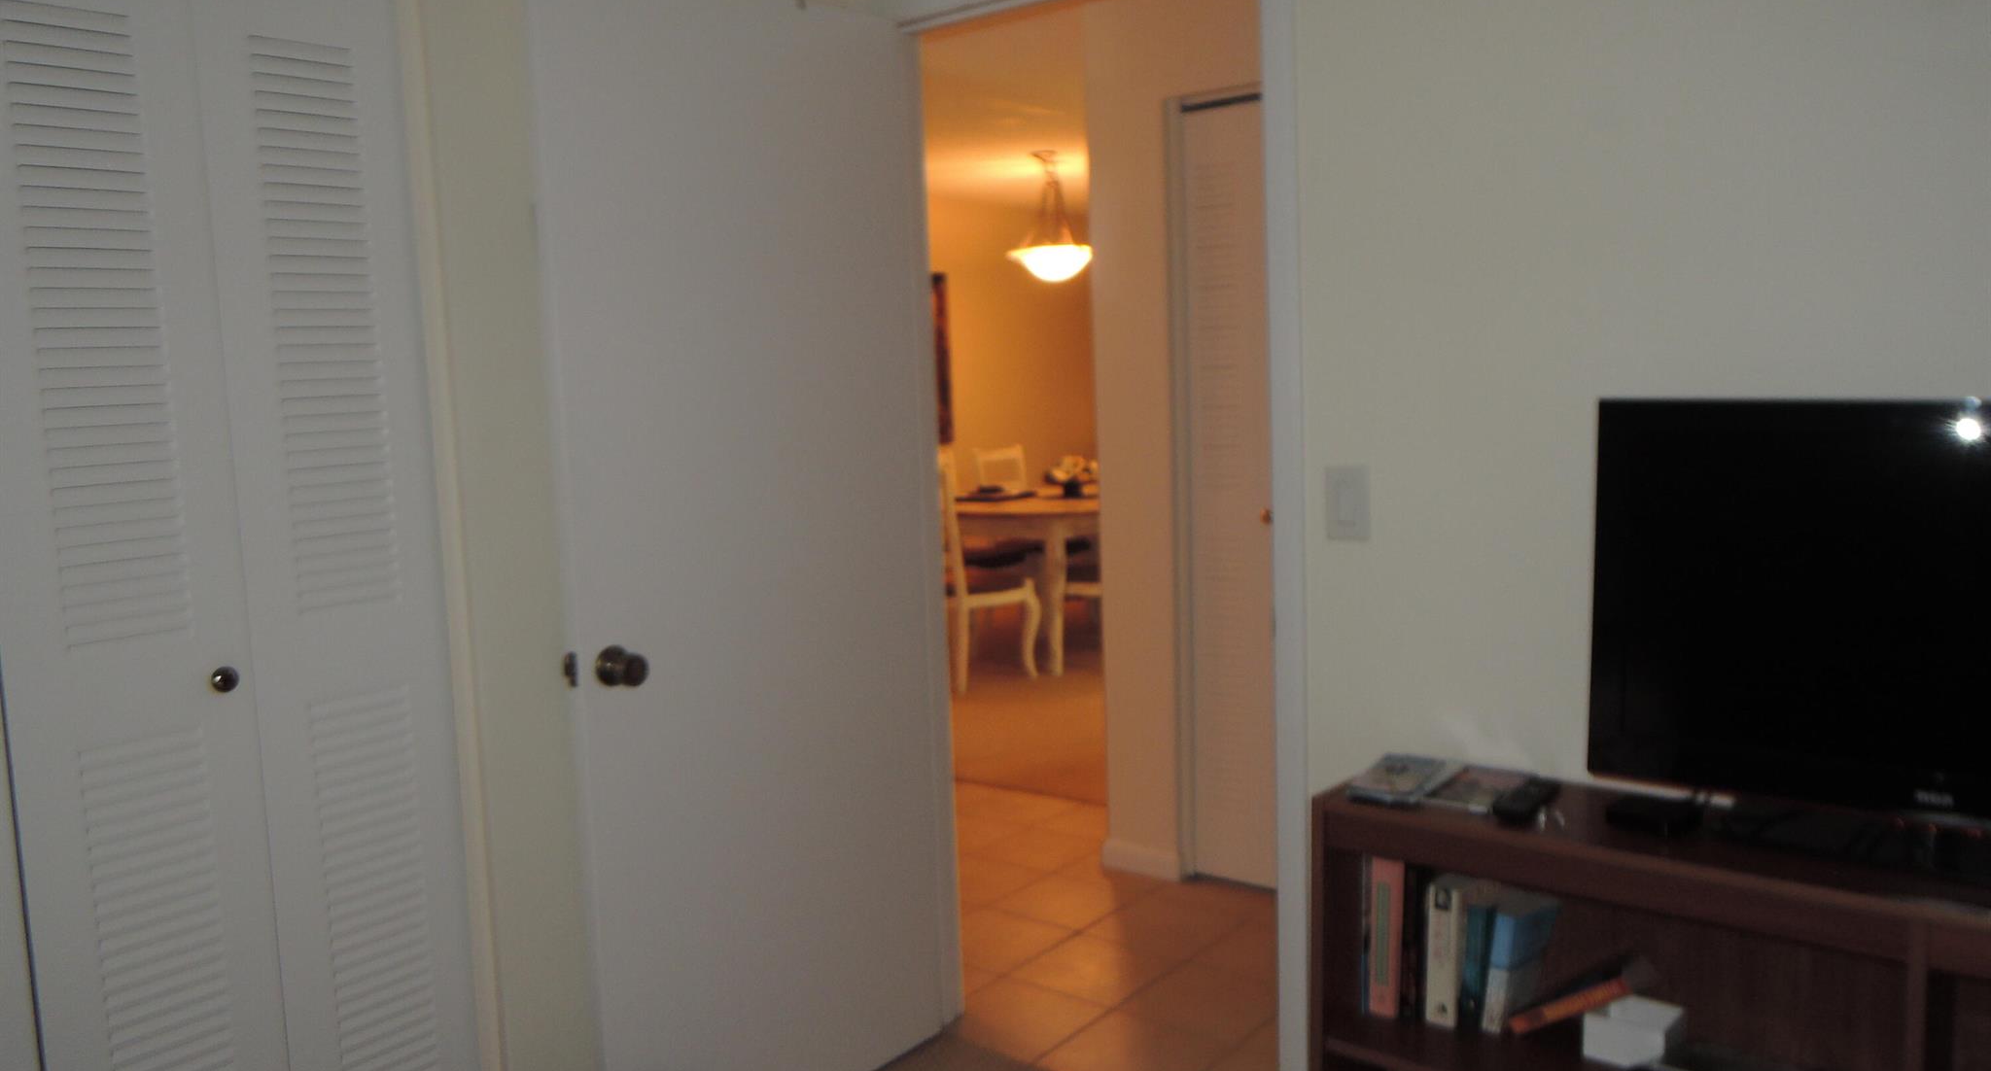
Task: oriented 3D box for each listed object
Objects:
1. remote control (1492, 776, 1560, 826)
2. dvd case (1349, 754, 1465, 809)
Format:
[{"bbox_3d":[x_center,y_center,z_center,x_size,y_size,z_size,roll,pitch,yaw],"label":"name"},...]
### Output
[{"bbox_3d":[0.738,0.363,1.907,0.050,0.024,0.172,2,8,34],"label":"remote control"},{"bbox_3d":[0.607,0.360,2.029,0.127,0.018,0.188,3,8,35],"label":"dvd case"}]

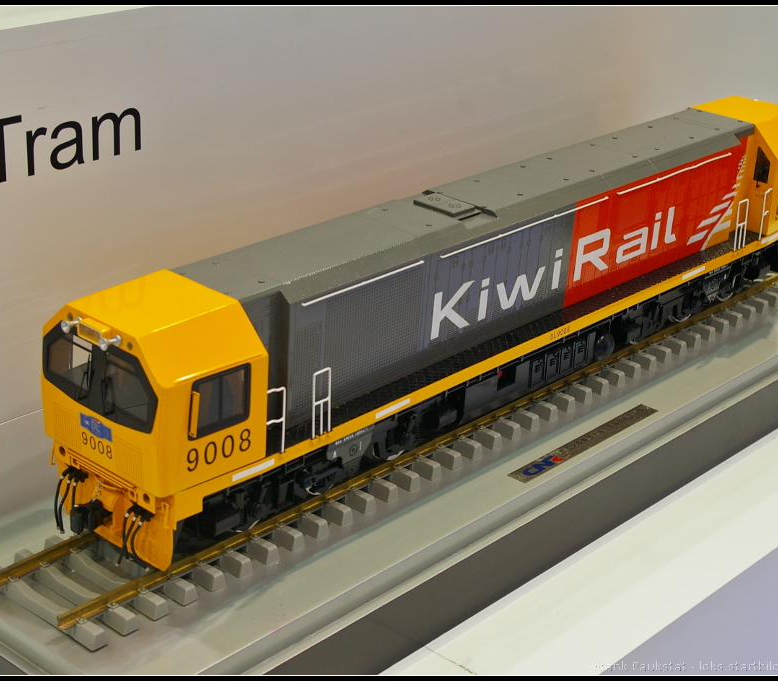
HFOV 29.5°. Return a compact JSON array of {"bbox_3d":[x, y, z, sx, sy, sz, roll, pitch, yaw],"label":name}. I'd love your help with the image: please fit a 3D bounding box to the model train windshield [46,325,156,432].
[{"bbox_3d":[-0.193,0.024,0.976,0.120,0.053,0.011,22,31,39],"label":"model train windshield"}]

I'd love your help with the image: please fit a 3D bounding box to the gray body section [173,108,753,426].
[{"bbox_3d":[0.099,-0.082,1.262,0.102,0.110,0.667,22,31,39],"label":"gray body section"}]

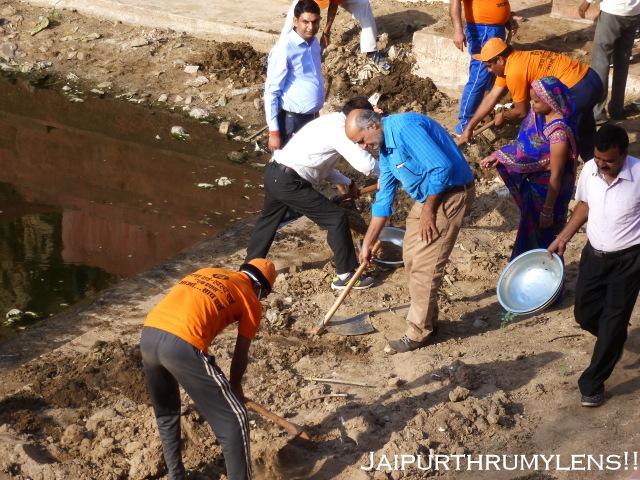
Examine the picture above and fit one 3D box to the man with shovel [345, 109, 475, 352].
[{"bbox_3d":[0.527,-0.061,14.100,0.750,1.500,0.550,-14,29,-30],"label":"man with shovel"}]

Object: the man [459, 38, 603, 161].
[{"bbox_3d":[1.412,-0.916,16.250,0.950,1.100,0.550,-1,25,-6],"label":"man"}]

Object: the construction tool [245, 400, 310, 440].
[{"bbox_3d":[-0.270,0.985,13.080,0.720,0.230,0.180,35,-3,-43],"label":"construction tool"}]

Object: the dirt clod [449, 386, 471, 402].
[{"bbox_3d":[0.786,0.871,13.650,0.120,0.085,0.100,1,24,-1],"label":"dirt clod"}]

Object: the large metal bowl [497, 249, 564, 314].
[{"bbox_3d":[1.200,0.266,13.500,0.430,0.130,0.430,-15,50,21],"label":"large metal bowl"}]

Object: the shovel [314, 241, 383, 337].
[{"bbox_3d":[0.250,0.325,14.300,0.280,0.770,0.200,25,30,-15],"label":"shovel"}]

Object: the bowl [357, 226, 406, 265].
[{"bbox_3d":[0.444,0.069,15.250,0.430,0.140,0.430,1,28,0],"label":"bowl"}]

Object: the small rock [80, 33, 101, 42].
[{"bbox_3d":[-1.791,-1.580,18.900,0.170,0.060,0.100,-7,26,-18],"label":"small rock"}]

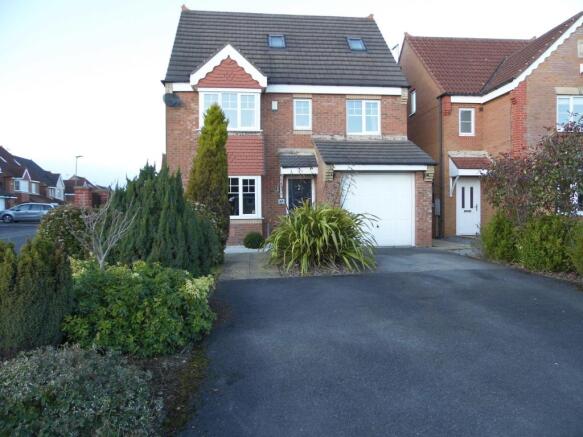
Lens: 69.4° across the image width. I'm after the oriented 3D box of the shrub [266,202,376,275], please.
[{"bbox_3d":[0.577,0.346,9.000,2.250,1.334,2.000,0,1,-6],"label":"shrub"}]

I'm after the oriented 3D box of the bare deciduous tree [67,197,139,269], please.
[{"bbox_3d":[-2.888,0.407,6.400,1.000,1.514,0.900,0,1,-6],"label":"bare deciduous tree"}]

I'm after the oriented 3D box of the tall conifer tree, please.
[{"bbox_3d":[-2.090,-0.955,10.600,1.100,3.806,1.100,0,1,-6],"label":"tall conifer tree"}]

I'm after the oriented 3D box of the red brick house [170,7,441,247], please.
[{"bbox_3d":[-0.321,-3.835,16.343,7.980,9.250,9.950,0,1,-6],"label":"red brick house"}]

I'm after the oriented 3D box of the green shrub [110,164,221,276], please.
[{"bbox_3d":[-2.562,-0.024,8.700,2.100,2.142,1.800,0,1,-6],"label":"green shrub"}]

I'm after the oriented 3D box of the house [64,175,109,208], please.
[{"bbox_3d":[-39.734,-4.213,82.000,10.000,8.519,9.000,-1,1,-14],"label":"house"}]

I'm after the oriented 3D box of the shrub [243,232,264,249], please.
[{"bbox_3d":[-1.101,0.626,12.200,0.610,0.470,0.610,0,1,-6],"label":"shrub"}]

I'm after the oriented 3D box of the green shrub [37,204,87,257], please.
[{"bbox_3d":[-4.489,0.407,8.400,1.150,1.332,1.100,0,1,-6],"label":"green shrub"}]

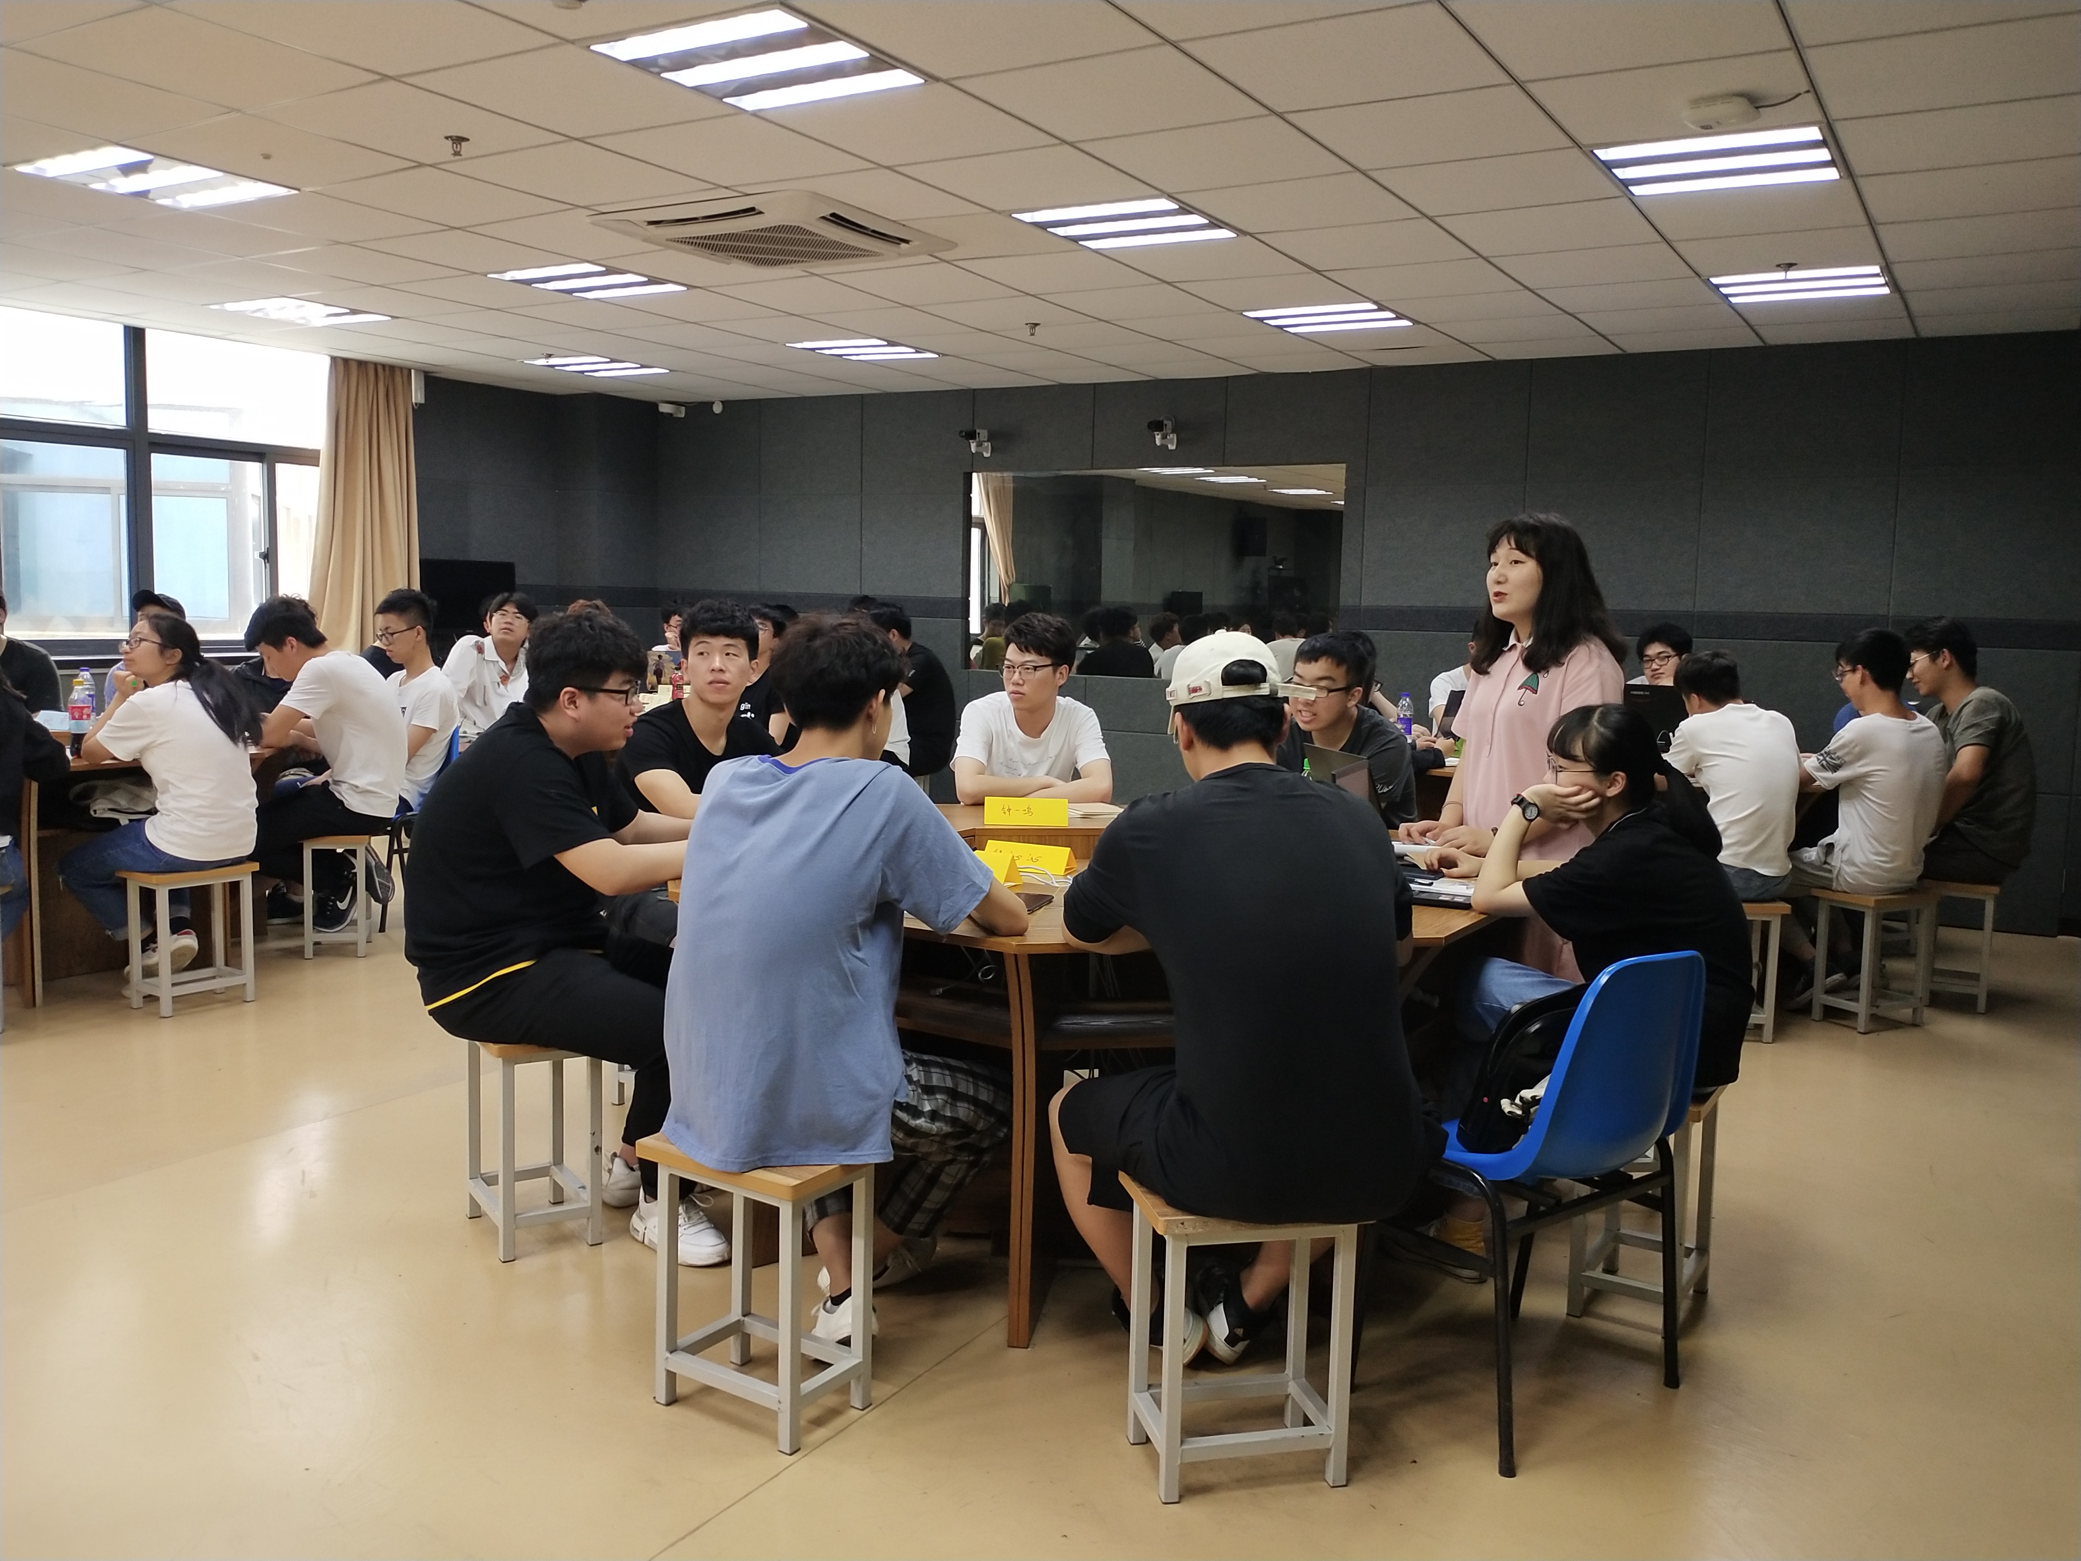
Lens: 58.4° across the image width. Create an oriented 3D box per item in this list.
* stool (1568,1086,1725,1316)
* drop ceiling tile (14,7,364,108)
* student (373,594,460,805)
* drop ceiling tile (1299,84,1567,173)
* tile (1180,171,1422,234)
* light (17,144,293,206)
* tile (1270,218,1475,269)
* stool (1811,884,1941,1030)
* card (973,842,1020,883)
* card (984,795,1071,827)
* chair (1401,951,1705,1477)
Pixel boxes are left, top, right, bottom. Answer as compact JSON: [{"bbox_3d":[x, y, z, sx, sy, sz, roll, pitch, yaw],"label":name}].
[{"bbox_3d":[1.240,0.845,3.800,0.250,0.450,0.360,5,6,34],"label":"stool"},{"bbox_3d":[-1.937,-1.668,4.308,0.600,0.020,0.600,4,6,29],"label":"drop ceiling tile"},{"bbox_3d":[-2.400,-0.060,6.750,0.680,1.270,0.470,-2,6,-37],"label":"student"},{"bbox_3d":[0.978,-1.618,4.617,0.595,0.020,0.595,4,6,29],"label":"drop ceiling tile"},{"bbox_3d":[0.789,-1.733,5.596,0.600,0.020,0.600,4,6,29],"label":"tile"},{"bbox_3d":[-2.633,-1.823,5.564,0.595,0.060,0.595,4,6,31],"label":"light"},{"bbox_3d":[1.102,-1.786,6.183,0.600,0.020,0.600,4,5,30],"label":"tile"},{"bbox_3d":[2.807,0.601,6.289,0.340,0.445,0.235,-2,6,-29],"label":"stool"},{"bbox_3d":[-0.132,0.196,4.290,0.065,0.065,0.210,-4,7,-43],"label":"card"},{"bbox_3d":[-0.035,0.081,4.750,0.210,0.070,0.070,1,5,0],"label":"card"},{"bbox_3d":[0.885,0.710,3.370,0.510,0.810,0.510,-2,6,-37],"label":"chair"}]

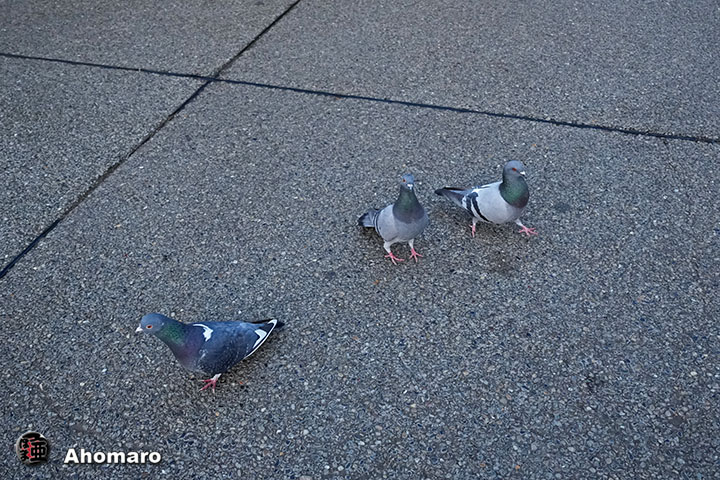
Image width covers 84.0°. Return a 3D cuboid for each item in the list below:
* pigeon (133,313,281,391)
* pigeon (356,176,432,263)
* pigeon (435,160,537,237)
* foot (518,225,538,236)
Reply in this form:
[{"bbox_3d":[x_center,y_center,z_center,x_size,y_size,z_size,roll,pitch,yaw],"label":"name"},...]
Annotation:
[{"bbox_3d":[-0.291,0.204,0.833,0.270,0.236,0.120,-15,39,-17],"label":"pigeon"},{"bbox_3d":[0.080,-0.080,1.155,0.125,0.278,0.243,-31,46,-33],"label":"pigeon"},{"bbox_3d":[0.383,-0.143,1.245,0.293,0.250,0.120,13,40,19],"label":"pigeon"},{"bbox_3d":[0.543,-0.036,1.284,0.055,0.024,0.050,13,40,20],"label":"foot"}]

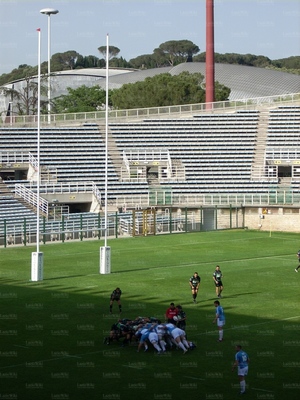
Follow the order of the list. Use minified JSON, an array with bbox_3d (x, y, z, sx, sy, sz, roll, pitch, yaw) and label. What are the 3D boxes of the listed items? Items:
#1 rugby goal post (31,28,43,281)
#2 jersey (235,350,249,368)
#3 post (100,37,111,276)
[{"bbox_3d":[-6.959,-2.805,81.400,0.480,15.600,0.500,3,4,45],"label":"rugby goal post"},{"bbox_3d":[3.297,5.711,46.700,0.530,0.680,0.330,-1,3,-34],"label":"jersey"},{"bbox_3d":[-2.850,-3.008,85.400,0.480,15.600,0.500,3,4,45],"label":"post"}]

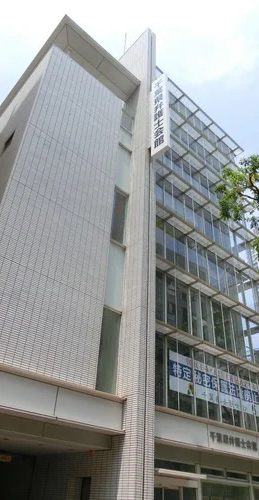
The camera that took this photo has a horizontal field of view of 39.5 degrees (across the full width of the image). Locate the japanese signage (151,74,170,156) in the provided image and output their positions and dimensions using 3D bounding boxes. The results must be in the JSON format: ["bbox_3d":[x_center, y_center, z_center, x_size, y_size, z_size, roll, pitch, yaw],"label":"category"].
[{"bbox_3d":[2.055,-8.938,23.474,0.320,7.950,1.280,29,-43,-32],"label":"japanese signage"}]

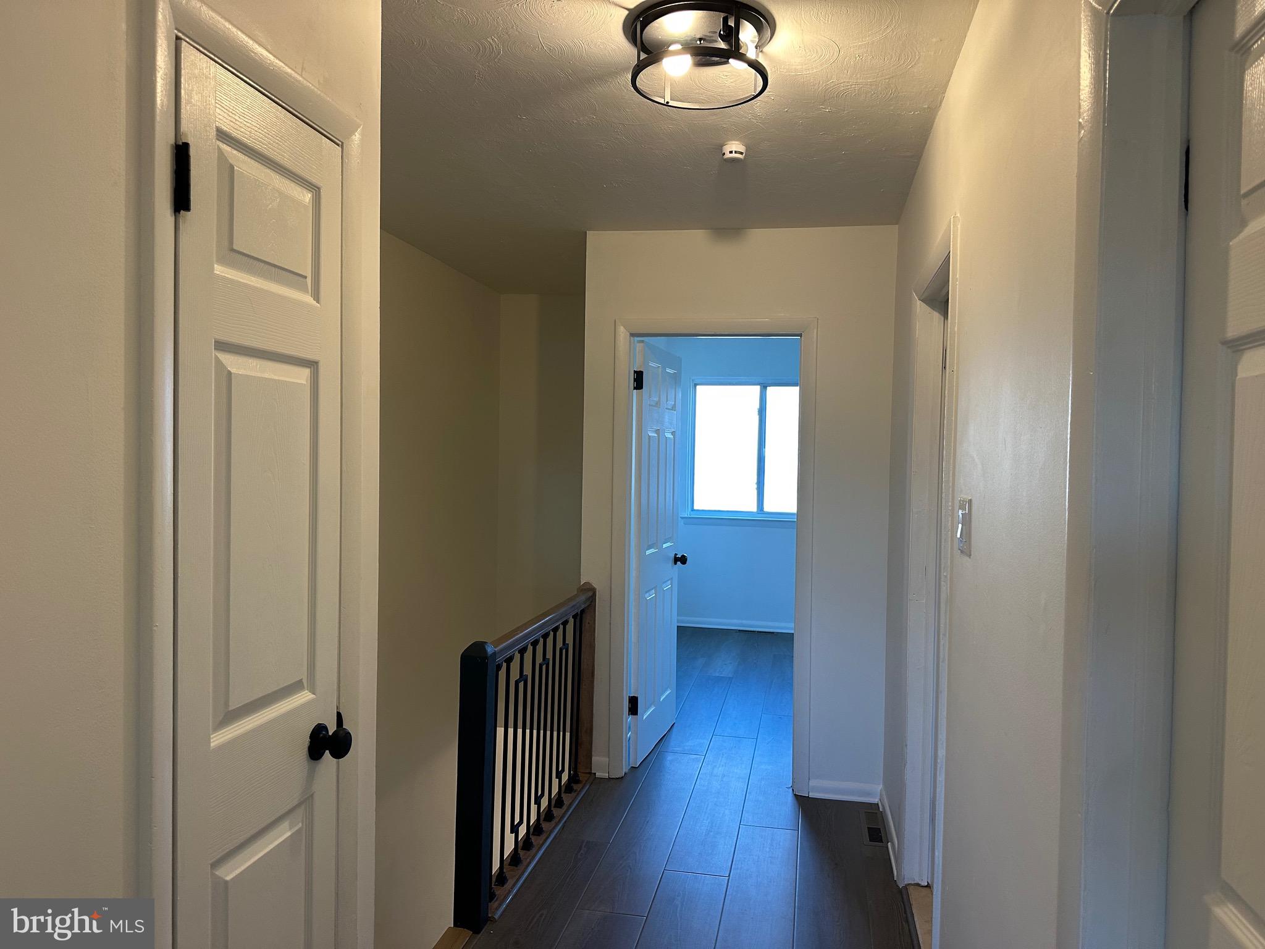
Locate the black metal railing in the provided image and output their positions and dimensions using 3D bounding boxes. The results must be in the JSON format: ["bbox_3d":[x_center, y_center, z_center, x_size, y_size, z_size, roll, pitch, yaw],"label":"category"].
[{"bbox_3d":[-0.363,0.964,3.401,0.103,0.905,1.360,1,2,12],"label":"black metal railing"}]

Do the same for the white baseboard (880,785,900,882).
[{"bbox_3d":[1.013,1.401,3.464,0.019,0.075,0.685,1,2,11],"label":"white baseboard"}]

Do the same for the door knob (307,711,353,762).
[{"bbox_3d":[-0.558,0.502,1.636,0.065,0.065,0.065,1,2,12],"label":"door knob"}]

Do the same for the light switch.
[{"bbox_3d":[0.708,0.110,1.879,0.011,0.117,0.118,1,2,12],"label":"light switch"}]

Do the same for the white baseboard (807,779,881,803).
[{"bbox_3d":[0.930,1.387,3.839,0.303,0.075,0.017,1,2,12],"label":"white baseboard"}]

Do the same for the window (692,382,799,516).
[{"bbox_3d":[1.084,-0.202,7.321,1.170,1.120,0.090,1,2,12],"label":"window"}]

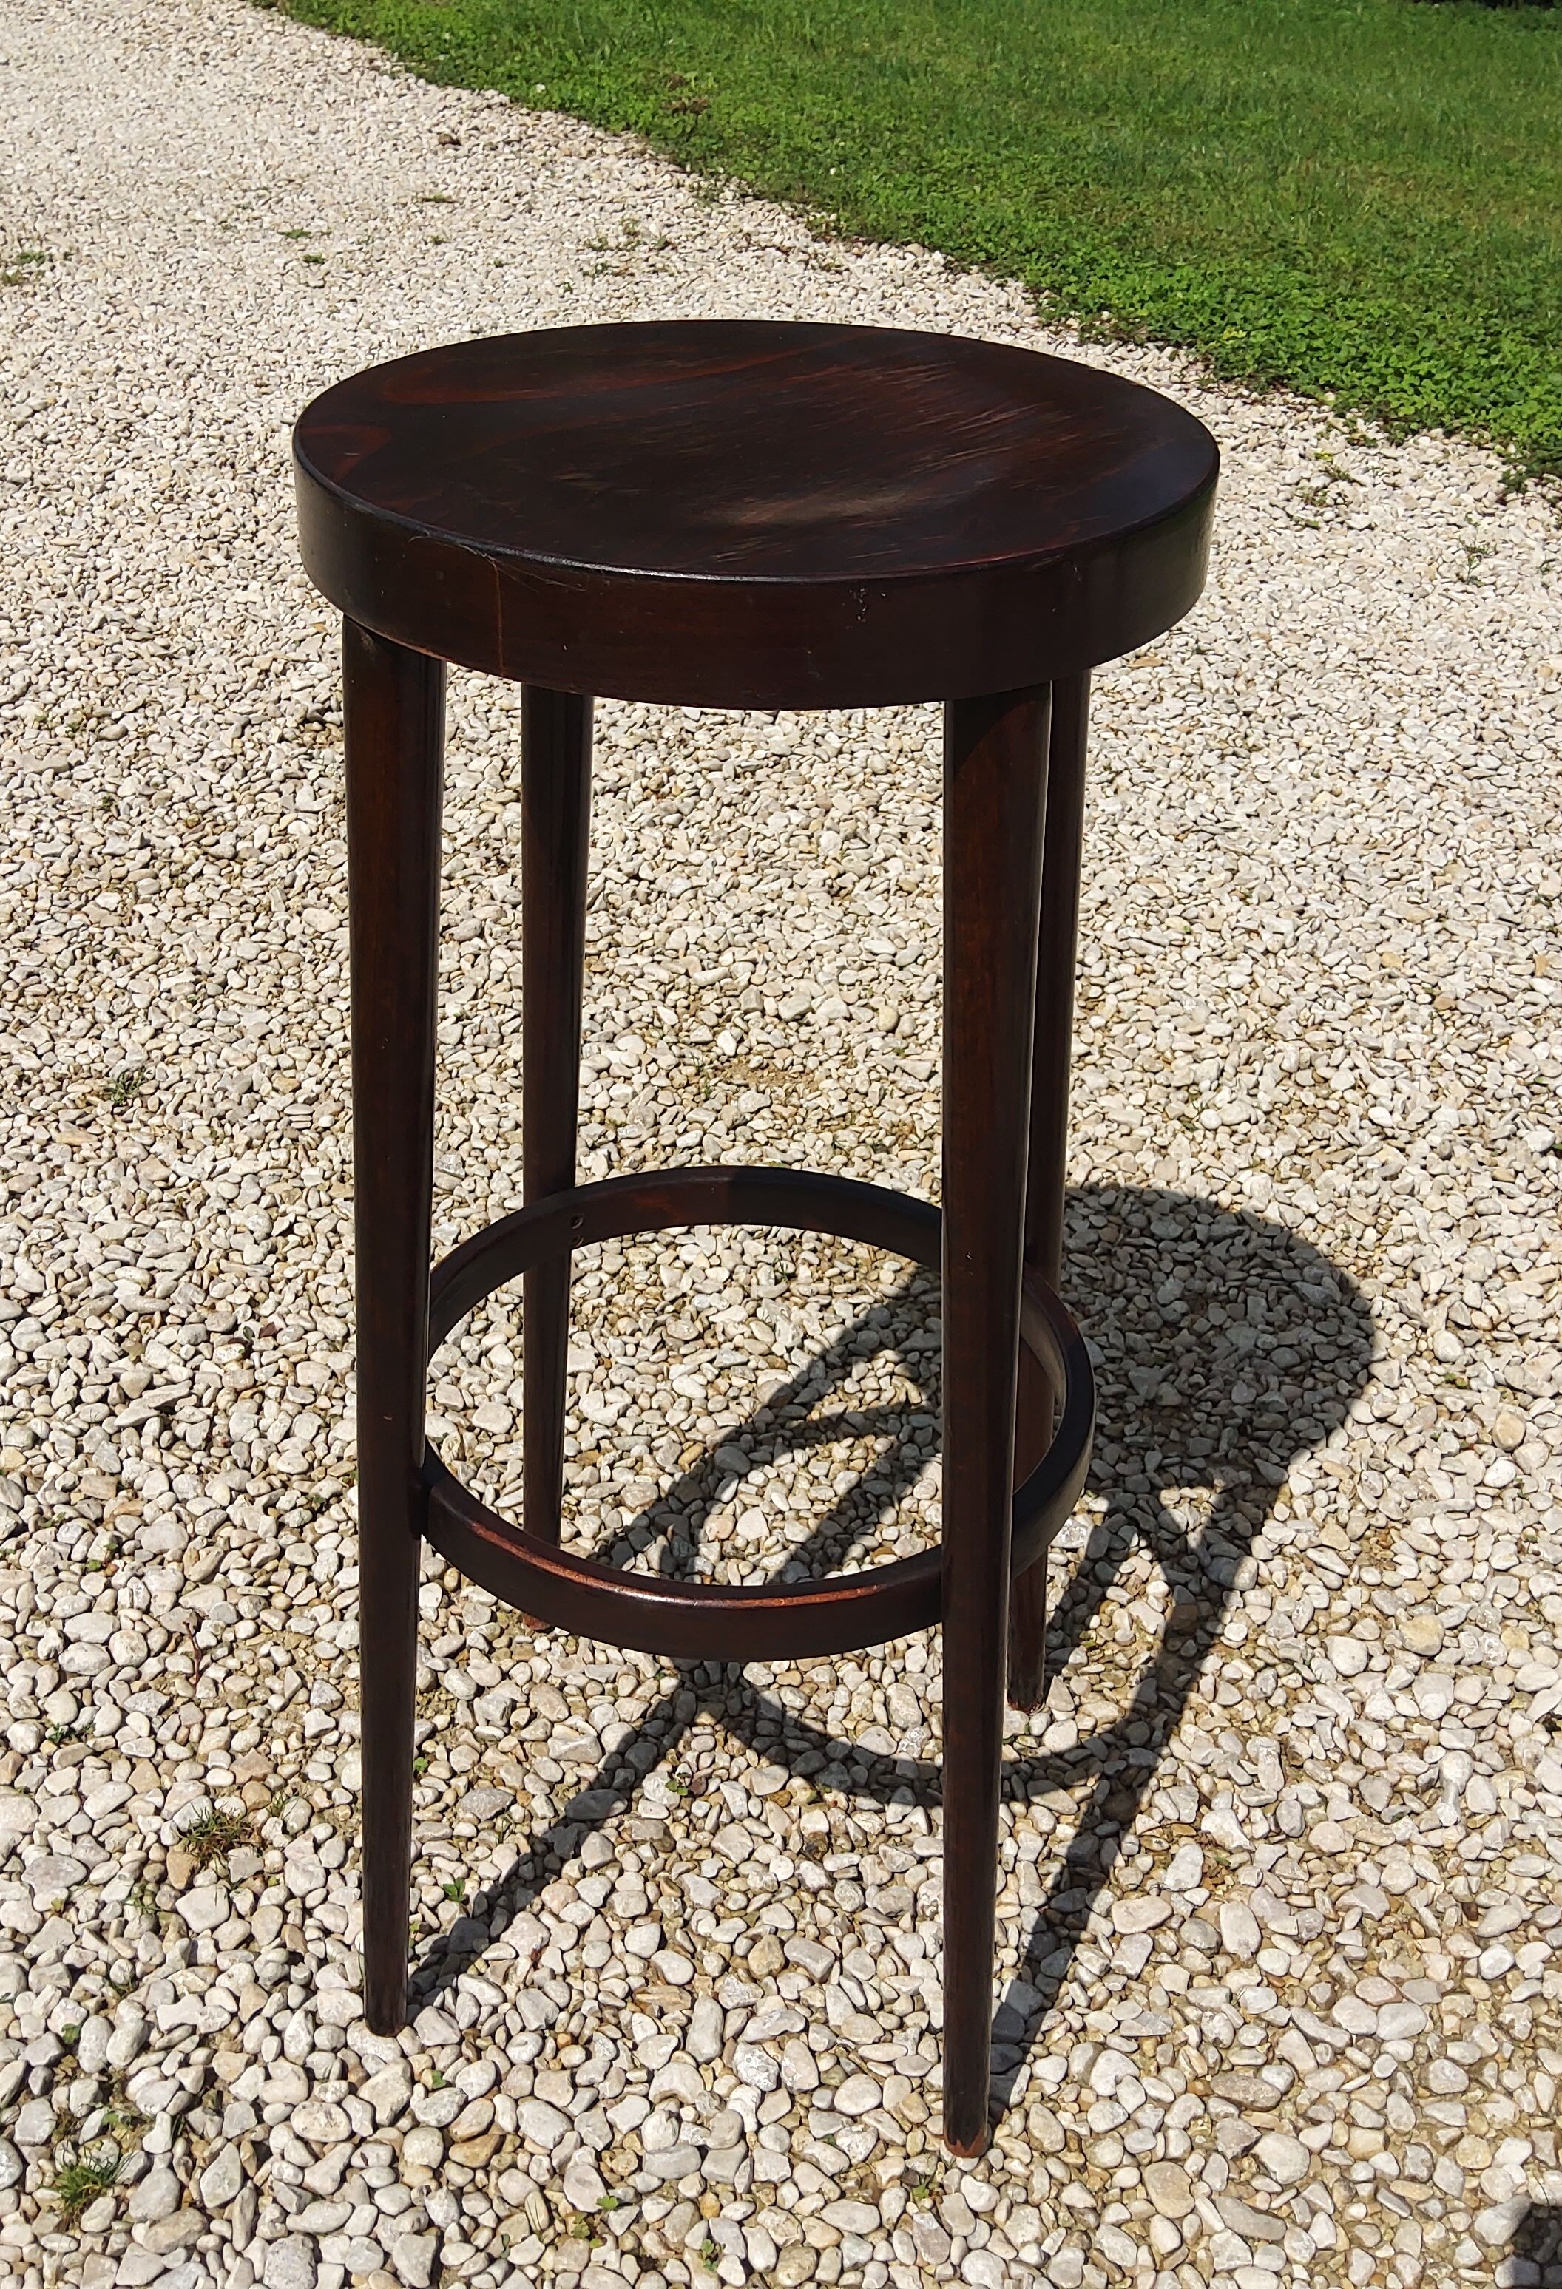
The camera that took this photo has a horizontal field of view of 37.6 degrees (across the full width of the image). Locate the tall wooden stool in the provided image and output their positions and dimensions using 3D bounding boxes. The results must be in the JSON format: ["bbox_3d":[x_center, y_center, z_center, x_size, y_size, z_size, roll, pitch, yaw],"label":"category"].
[{"bbox_3d":[-0.019,0.067,1.085,0.347,0.804,0.347,7,33,8],"label":"tall wooden stool"}]

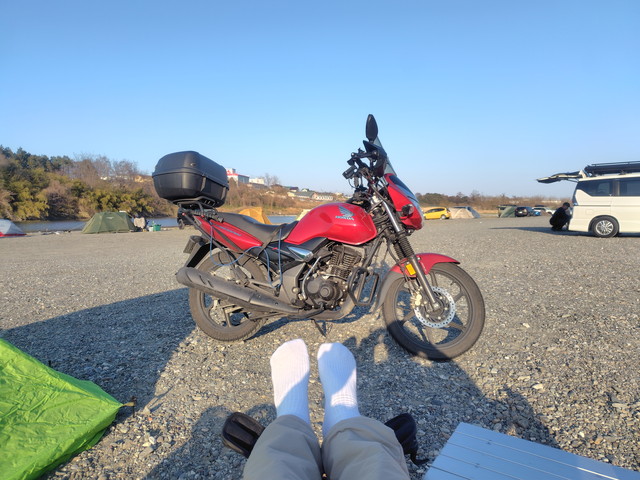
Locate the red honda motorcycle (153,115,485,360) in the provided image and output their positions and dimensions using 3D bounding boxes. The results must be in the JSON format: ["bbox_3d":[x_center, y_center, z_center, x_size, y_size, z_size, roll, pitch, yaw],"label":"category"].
[{"bbox_3d":[-0.047,-0.034,2.901,2.220,1.430,0.780,1,4,16],"label":"red honda motorcycle"}]

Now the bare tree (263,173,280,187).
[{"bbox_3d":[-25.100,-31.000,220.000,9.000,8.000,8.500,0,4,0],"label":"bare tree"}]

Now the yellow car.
[{"bbox_3d":[14.200,-3.250,52.000,3.950,1.530,1.700,3,5,34],"label":"yellow car"}]

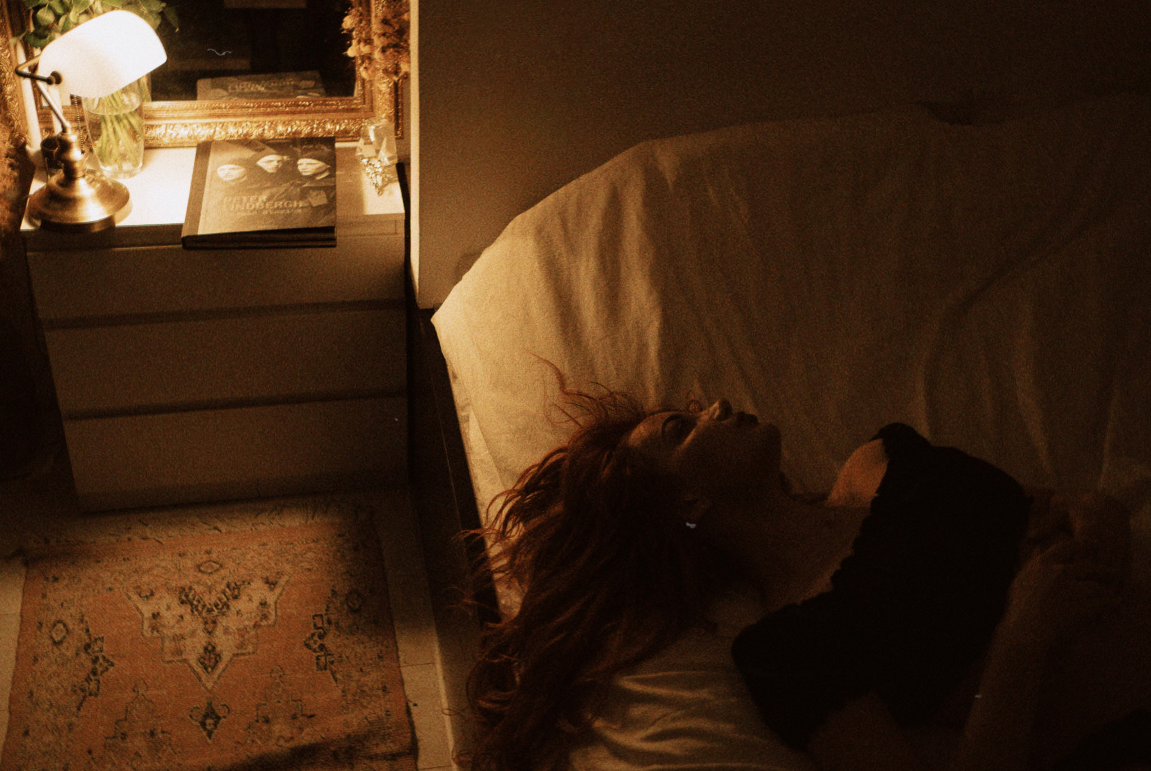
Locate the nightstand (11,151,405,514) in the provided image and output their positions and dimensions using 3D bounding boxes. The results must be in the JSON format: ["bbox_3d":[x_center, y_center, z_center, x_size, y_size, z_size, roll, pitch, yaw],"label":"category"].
[{"bbox_3d":[-0.710,-0.141,2.674,0.680,0.667,0.391,-4,36,-11],"label":"nightstand"}]

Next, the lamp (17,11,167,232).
[{"bbox_3d":[-0.868,-0.466,2.242,0.233,0.344,0.212,12,36,11],"label":"lamp"}]

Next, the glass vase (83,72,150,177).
[{"bbox_3d":[-0.873,-0.512,2.406,0.119,0.230,0.119,-4,36,-11],"label":"glass vase"}]

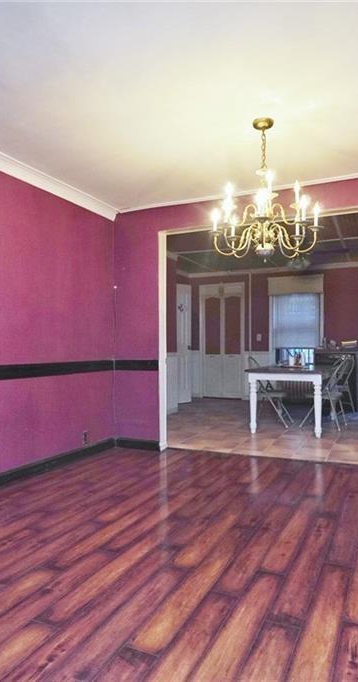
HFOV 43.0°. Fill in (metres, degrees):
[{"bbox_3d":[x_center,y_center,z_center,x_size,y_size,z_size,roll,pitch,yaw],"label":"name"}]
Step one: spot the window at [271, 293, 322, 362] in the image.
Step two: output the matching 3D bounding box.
[{"bbox_3d":[2.201,-0.231,8.486,0.920,1.370,0.100,-1,-1,24],"label":"window"}]

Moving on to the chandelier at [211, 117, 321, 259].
[{"bbox_3d":[0.552,-0.955,2.925,0.710,0.900,0.710,-1,-1,24],"label":"chandelier"}]

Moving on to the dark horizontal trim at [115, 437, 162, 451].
[{"bbox_3d":[-0.420,1.045,4.589,0.530,0.100,0.025,-1,-1,24],"label":"dark horizontal trim"}]

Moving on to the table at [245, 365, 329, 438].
[{"bbox_3d":[1.505,0.725,5.890,0.900,0.750,1.580,-1,-1,24],"label":"table"}]

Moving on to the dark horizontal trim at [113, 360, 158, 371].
[{"bbox_3d":[-0.430,0.247,4.605,0.520,0.110,0.030,-1,-1,24],"label":"dark horizontal trim"}]

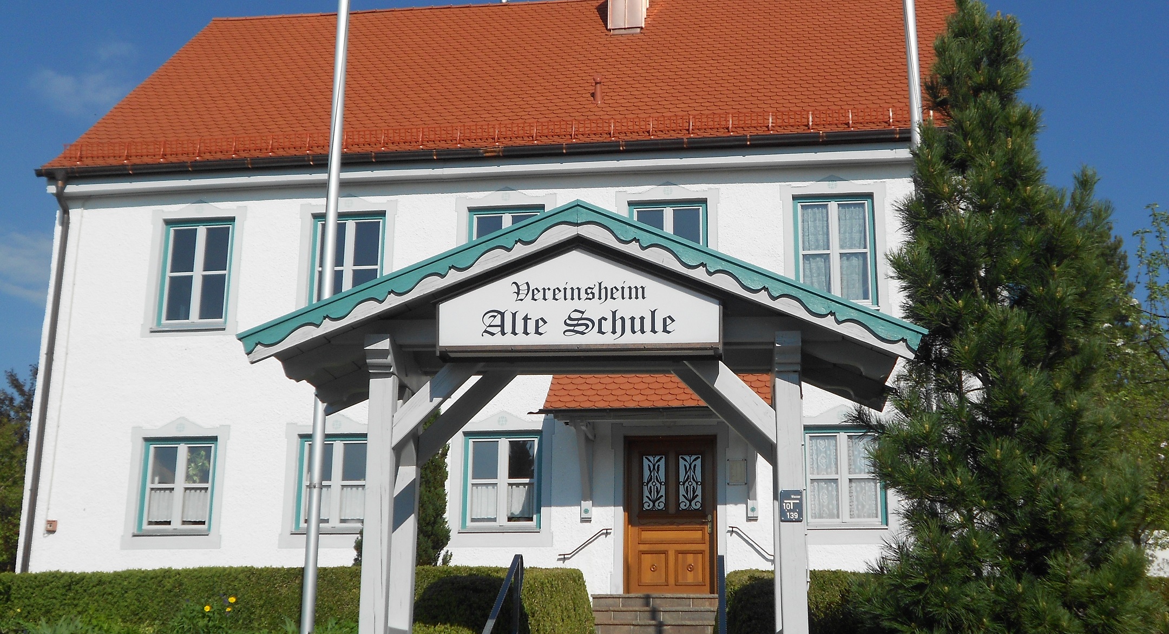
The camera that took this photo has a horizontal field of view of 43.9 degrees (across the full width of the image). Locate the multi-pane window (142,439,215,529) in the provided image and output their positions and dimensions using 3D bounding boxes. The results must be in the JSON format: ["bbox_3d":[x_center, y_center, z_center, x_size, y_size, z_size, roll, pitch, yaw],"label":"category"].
[{"bbox_3d":[-5.500,2.310,19.772,1.040,1.248,0.130,-2,-16,7],"label":"multi-pane window"}]

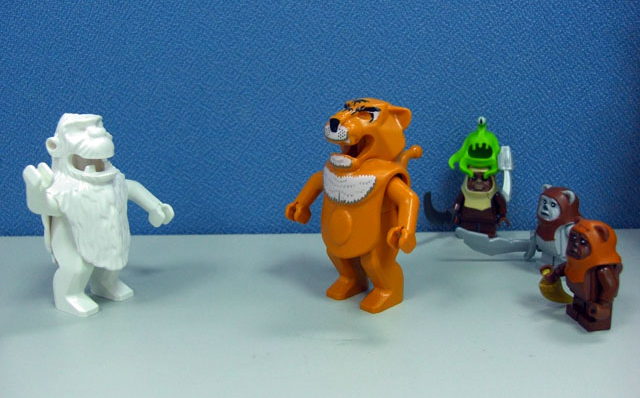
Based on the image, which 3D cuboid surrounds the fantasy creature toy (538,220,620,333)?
[{"bbox_3d":[0.090,0.025,0.237,0.021,0.036,0.026,-3,15,-12],"label":"fantasy creature toy"}]

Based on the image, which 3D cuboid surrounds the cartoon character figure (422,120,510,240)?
[{"bbox_3d":[0.070,-0.009,0.327,0.042,0.057,0.019,0,14,1],"label":"cartoon character figure"}]

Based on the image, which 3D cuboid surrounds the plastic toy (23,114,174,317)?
[{"bbox_3d":[-0.080,0.004,0.251,0.033,0.070,0.059,8,17,30],"label":"plastic toy"}]

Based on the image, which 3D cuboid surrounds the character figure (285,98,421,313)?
[{"bbox_3d":[0.019,0.001,0.254,0.058,0.074,0.046,13,20,42],"label":"character figure"}]

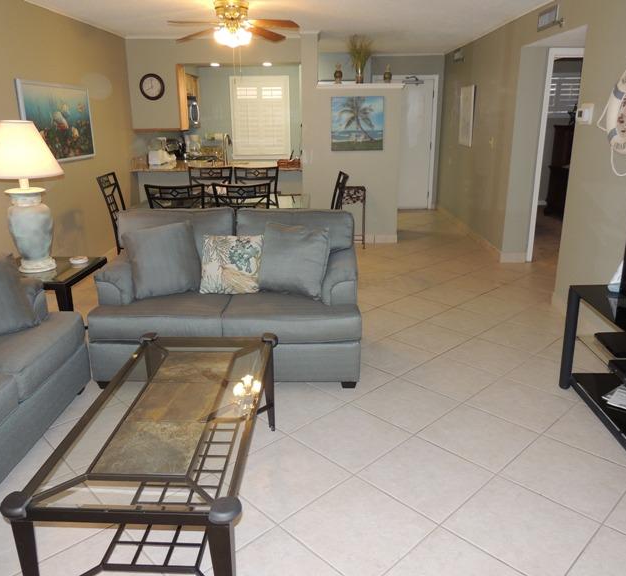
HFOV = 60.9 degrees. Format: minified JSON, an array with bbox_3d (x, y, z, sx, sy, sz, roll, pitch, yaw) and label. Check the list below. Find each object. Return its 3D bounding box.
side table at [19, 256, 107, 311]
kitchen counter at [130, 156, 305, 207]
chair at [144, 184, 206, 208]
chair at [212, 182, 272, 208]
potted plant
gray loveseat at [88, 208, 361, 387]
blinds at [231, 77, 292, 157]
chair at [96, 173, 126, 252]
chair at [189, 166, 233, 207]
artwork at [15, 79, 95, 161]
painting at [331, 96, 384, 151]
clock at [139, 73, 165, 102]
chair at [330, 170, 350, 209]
[{"bbox_3d":[-1.827,0.147,3.665,0.640,0.550,0.610,0,18,1],"label":"side table"},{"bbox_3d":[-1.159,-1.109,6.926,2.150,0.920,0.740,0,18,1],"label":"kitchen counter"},{"bbox_3d":[-1.066,-0.395,4.561,0.470,1.020,0.560,0,18,1],"label":"chair"},{"bbox_3d":[-0.546,-0.404,4.568,0.470,1.020,0.560,0,18,1],"label":"chair"},{"bbox_3d":[0.542,-2.610,6.083,0.290,0.520,0.290,0,18,1],"label":"potted plant"},{"bbox_3d":[-0.502,0.015,3.404,1.560,0.930,0.940,0,18,1],"label":"gray loveseat"},{"bbox_3d":[-0.832,-2.684,8.428,0.891,1.253,0.080,0,18,1],"label":"blinds"},{"bbox_3d":[-1.737,-0.632,5.356,0.550,0.990,0.470,0,18,1],"label":"chair"},{"bbox_3d":[-1.101,-0.758,5.724,0.470,0.990,0.550,0,18,1],"label":"chair"},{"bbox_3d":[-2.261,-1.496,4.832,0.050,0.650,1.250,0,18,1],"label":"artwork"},{"bbox_3d":[0.521,-1.903,6.196,0.607,0.600,0.045,0,18,1],"label":"painting"},{"bbox_3d":[-1.915,-2.394,6.335,0.290,0.290,0.050,0,18,1],"label":"clock"},{"bbox_3d":[0.072,-0.636,5.301,0.550,0.990,0.470,-2,18,-3],"label":"chair"}]

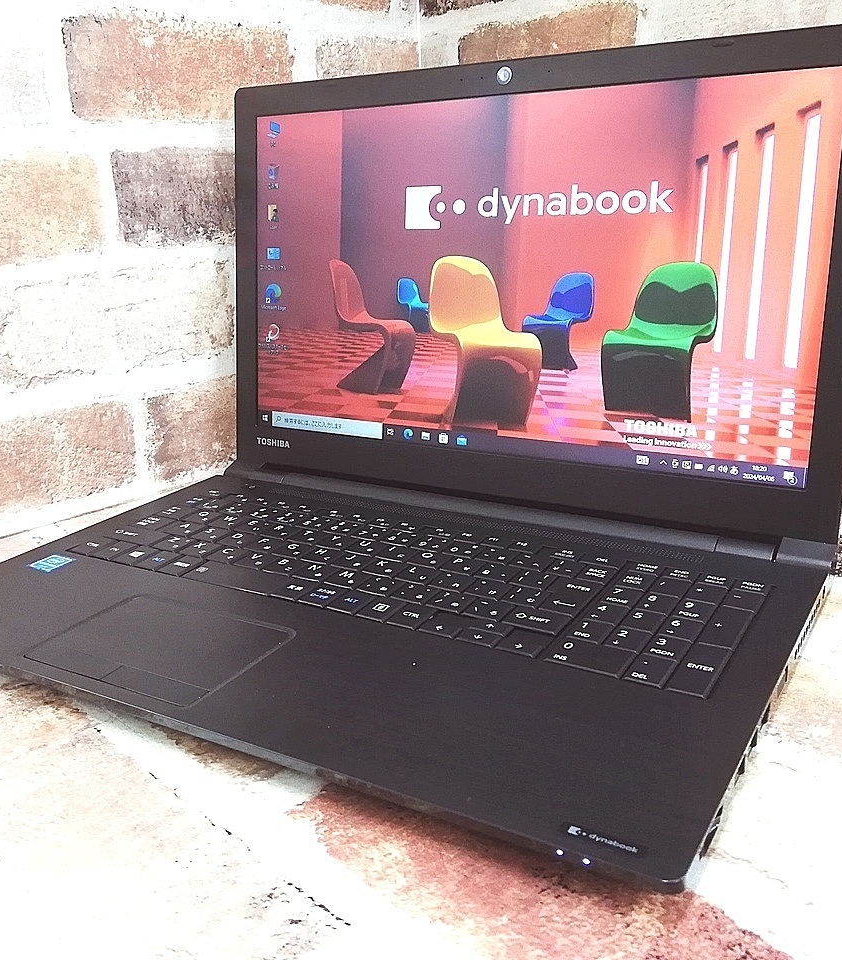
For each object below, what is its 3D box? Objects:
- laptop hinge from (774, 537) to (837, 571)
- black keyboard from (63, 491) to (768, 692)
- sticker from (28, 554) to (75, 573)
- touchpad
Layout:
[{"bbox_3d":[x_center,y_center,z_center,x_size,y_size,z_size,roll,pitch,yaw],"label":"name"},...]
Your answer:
[{"bbox_3d":[0.186,0.035,0.464,0.025,0.010,0.019,8,21,30],"label":"laptop hinge"},{"bbox_3d":[-0.014,0.043,0.479,0.342,0.005,0.111,8,21,30],"label":"black keyboard"},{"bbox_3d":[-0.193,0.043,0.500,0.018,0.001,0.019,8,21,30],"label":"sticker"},{"bbox_3d":[-0.111,0.070,0.409,0.093,0.002,0.068,8,21,30],"label":"touchpad"}]

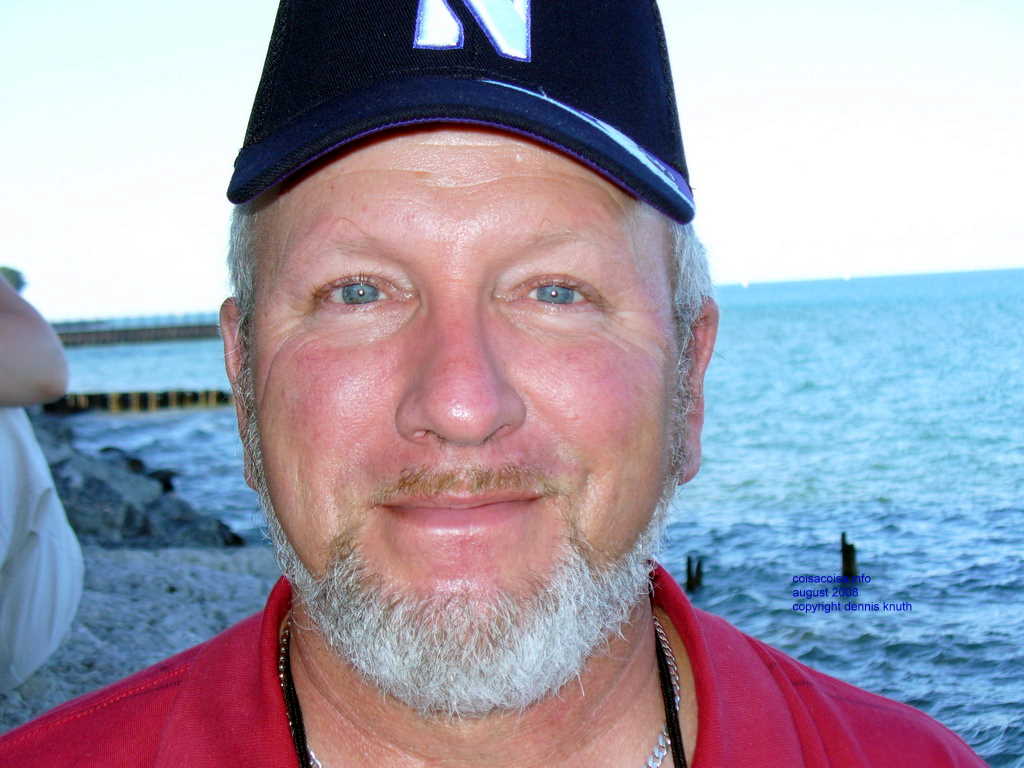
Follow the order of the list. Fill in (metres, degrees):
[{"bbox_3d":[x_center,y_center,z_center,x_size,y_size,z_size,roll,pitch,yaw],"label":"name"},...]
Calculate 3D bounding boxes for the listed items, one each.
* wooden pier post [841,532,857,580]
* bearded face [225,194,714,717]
[{"bbox_3d":[4.450,2.280,27.000,0.190,0.630,0.190,-3,2,0],"label":"wooden pier post"},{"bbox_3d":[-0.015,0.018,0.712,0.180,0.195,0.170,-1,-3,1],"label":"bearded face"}]

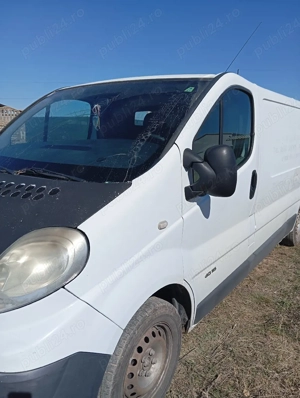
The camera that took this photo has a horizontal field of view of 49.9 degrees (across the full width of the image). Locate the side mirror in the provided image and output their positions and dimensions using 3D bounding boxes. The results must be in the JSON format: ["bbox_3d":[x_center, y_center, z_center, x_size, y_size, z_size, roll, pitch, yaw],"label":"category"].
[{"bbox_3d":[0.329,-0.137,1.719,0.235,0.300,0.180,10,16,36],"label":"side mirror"}]

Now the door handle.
[{"bbox_3d":[0.776,-0.106,2.431,0.035,0.200,0.070,10,16,36],"label":"door handle"}]

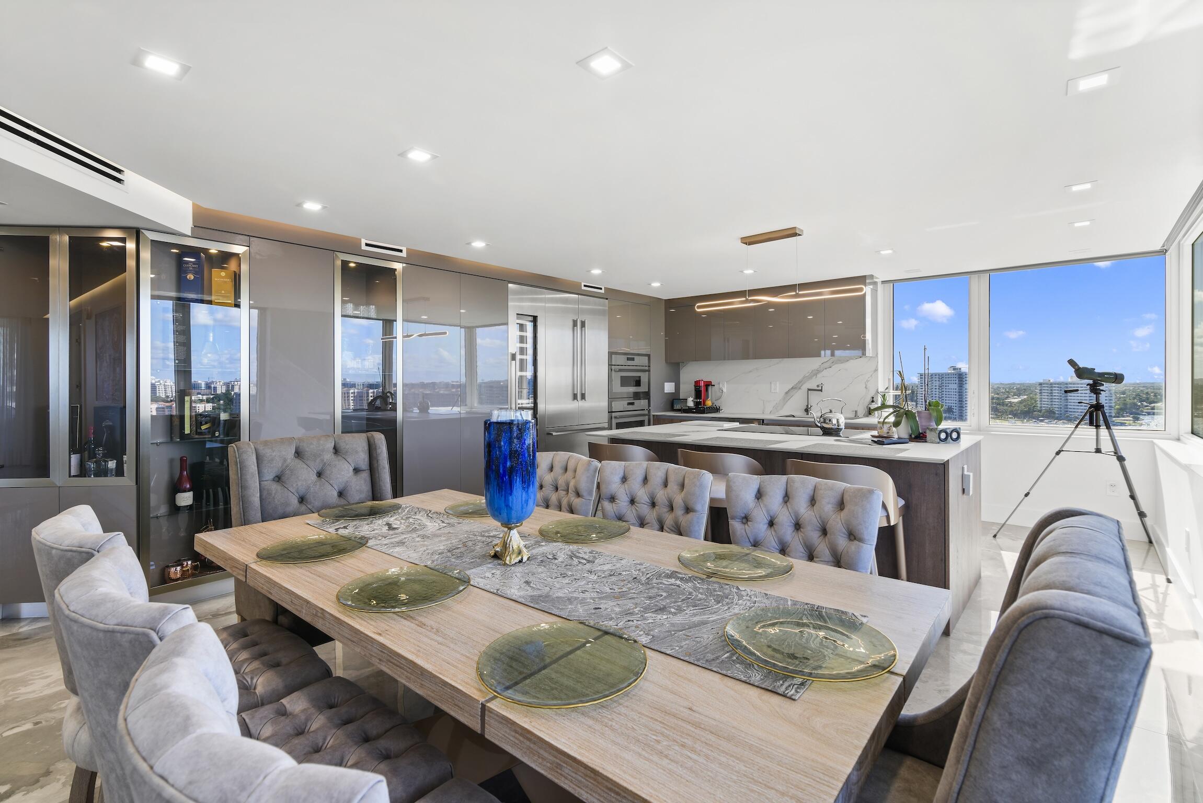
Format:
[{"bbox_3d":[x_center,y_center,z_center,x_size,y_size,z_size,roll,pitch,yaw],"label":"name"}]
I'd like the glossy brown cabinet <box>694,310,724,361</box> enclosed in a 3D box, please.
[{"bbox_3d":[1.393,-0.827,6.491,0.394,0.692,0.309,1,2,42],"label":"glossy brown cabinet"}]

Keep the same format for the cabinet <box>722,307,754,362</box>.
[{"bbox_3d":[1.780,-0.845,6.563,0.420,0.690,0.360,1,2,42],"label":"cabinet"}]

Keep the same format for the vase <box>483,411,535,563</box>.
[{"bbox_3d":[-0.295,0.268,1.722,0.170,0.465,0.170,0,1,0],"label":"vase"}]

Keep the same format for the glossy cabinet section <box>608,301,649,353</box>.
[{"bbox_3d":[0.126,-0.859,6.418,0.560,0.575,0.779,1,2,42],"label":"glossy cabinet section"}]

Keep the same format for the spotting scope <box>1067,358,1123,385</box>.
[{"bbox_3d":[3.750,-0.221,4.053,0.345,0.180,0.085,6,3,12],"label":"spotting scope"}]

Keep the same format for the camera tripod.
[{"bbox_3d":[3.784,0.507,4.311,1.020,1.330,1.150,1,2,42],"label":"camera tripod"}]

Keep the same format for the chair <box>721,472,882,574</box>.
[{"bbox_3d":[0.481,0.746,1.639,0.522,0.955,0.618,1,2,42],"label":"chair"}]

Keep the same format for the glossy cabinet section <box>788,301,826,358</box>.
[{"bbox_3d":[2.280,-0.797,5.787,0.379,0.663,0.350,1,1,40],"label":"glossy cabinet section"}]

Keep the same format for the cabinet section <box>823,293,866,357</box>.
[{"bbox_3d":[2.582,-0.791,5.548,0.390,0.662,0.350,1,1,40],"label":"cabinet section"}]

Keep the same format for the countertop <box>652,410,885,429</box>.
[{"bbox_3d":[1.749,0.191,5.962,2.470,0.052,0.589,1,2,42],"label":"countertop"}]

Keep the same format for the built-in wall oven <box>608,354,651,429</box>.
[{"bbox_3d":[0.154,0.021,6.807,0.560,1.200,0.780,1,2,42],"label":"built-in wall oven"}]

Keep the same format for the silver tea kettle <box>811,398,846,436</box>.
[{"bbox_3d":[1.625,0.114,3.829,0.255,0.275,0.170,0,1,6],"label":"silver tea kettle"}]

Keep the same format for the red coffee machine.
[{"bbox_3d":[1.328,-0.097,6.930,0.170,0.350,0.330,1,2,42],"label":"red coffee machine"}]

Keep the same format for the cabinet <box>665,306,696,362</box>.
[{"bbox_3d":[1.084,-0.837,6.767,0.436,0.692,0.309,1,2,42],"label":"cabinet"}]

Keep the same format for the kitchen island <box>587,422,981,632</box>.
[{"bbox_3d":[1.252,0.692,3.872,2.304,0.902,1.425,1,2,42],"label":"kitchen island"}]

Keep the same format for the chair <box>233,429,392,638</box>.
[{"bbox_3d":[-1.341,0.714,2.662,0.690,1.030,0.700,1,2,41],"label":"chair"}]

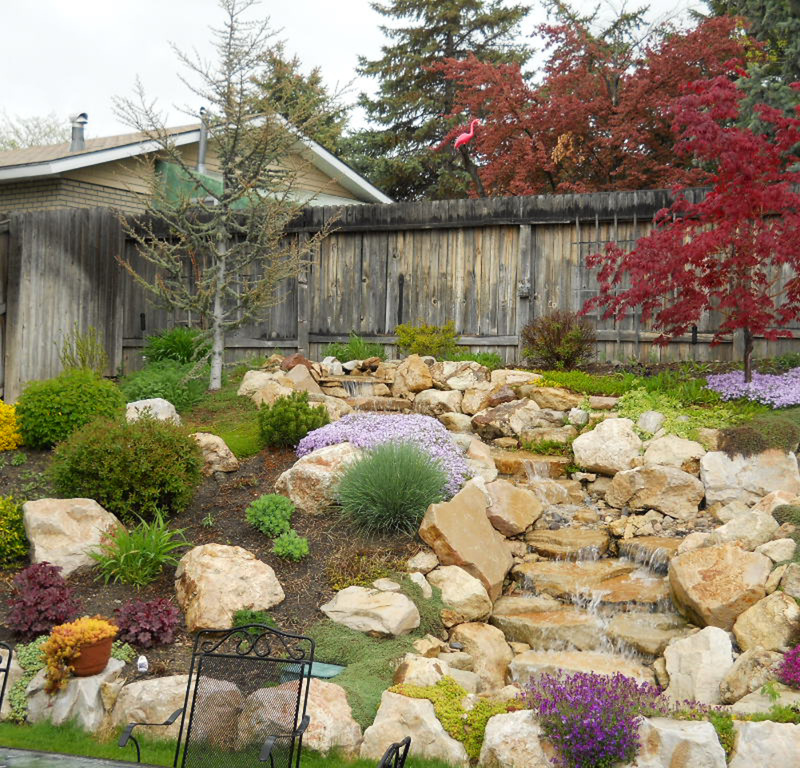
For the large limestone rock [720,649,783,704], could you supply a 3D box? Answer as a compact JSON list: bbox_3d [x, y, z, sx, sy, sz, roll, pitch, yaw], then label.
[{"bbox_3d":[1.890,1.573,7.000,0.320,0.276,0.320,2,1,15],"label":"large limestone rock"}]

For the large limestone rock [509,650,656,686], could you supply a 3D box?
[{"bbox_3d":[1.003,1.588,7.150,0.772,0.139,0.460,2,1,12],"label":"large limestone rock"}]

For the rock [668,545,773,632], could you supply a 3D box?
[{"bbox_3d":[1.945,1.244,7.900,0.606,0.497,0.520,2,1,24],"label":"rock"}]

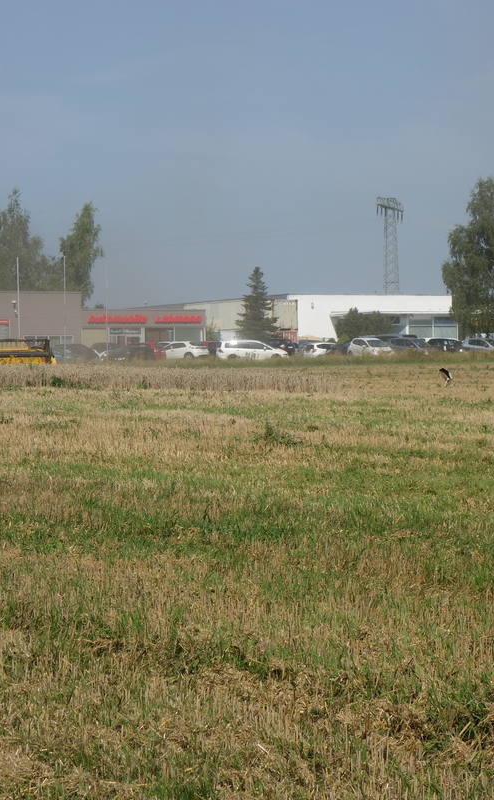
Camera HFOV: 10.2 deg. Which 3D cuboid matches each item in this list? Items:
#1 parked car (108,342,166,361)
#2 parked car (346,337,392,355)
[{"bbox_3d":[-7.062,-2.901,177.000,4.200,1.470,1.760,-2,2,-38],"label":"parked car"},{"bbox_3d":[9.024,-3.708,201.000,1.700,1.520,4.000,-1,1,-32],"label":"parked car"}]

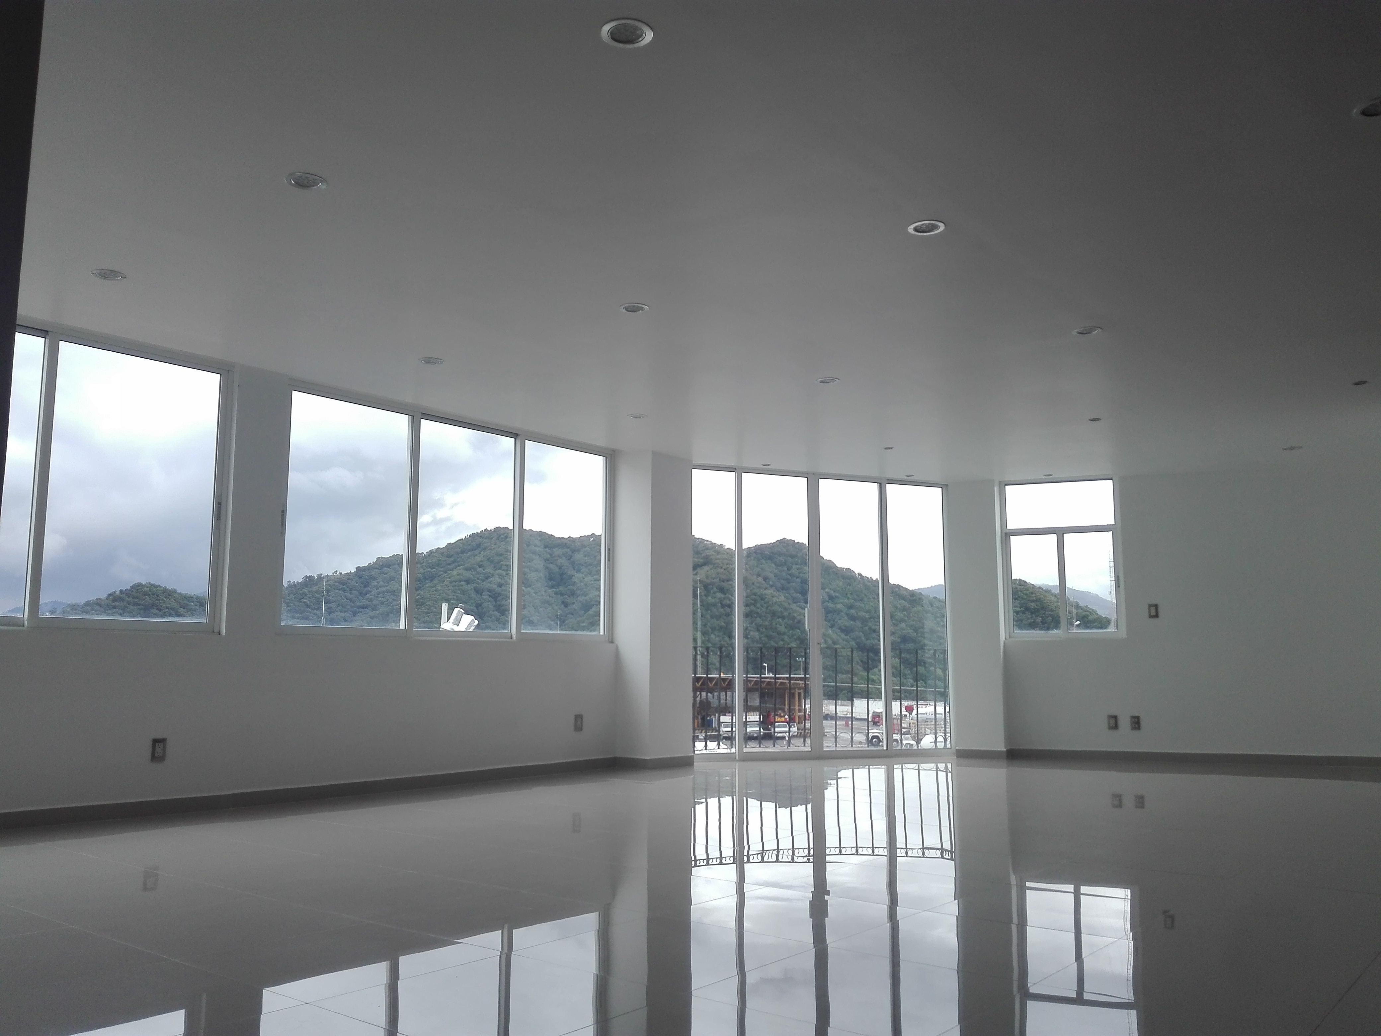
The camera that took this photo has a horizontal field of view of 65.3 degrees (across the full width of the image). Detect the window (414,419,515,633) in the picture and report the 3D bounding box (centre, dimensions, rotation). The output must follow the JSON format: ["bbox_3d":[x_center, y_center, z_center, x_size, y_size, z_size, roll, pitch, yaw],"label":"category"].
[{"bbox_3d":[-1.533,0.080,7.382,0.050,1.408,0.829,-7,-10,39],"label":"window"}]

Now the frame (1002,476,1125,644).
[{"bbox_3d":[3.245,0.357,9.398,0.982,1.390,0.080,-3,-8,19],"label":"frame"}]

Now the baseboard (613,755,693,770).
[{"bbox_3d":[-0.262,1.893,8.313,0.623,0.080,0.221,1,-8,-9],"label":"baseboard"}]

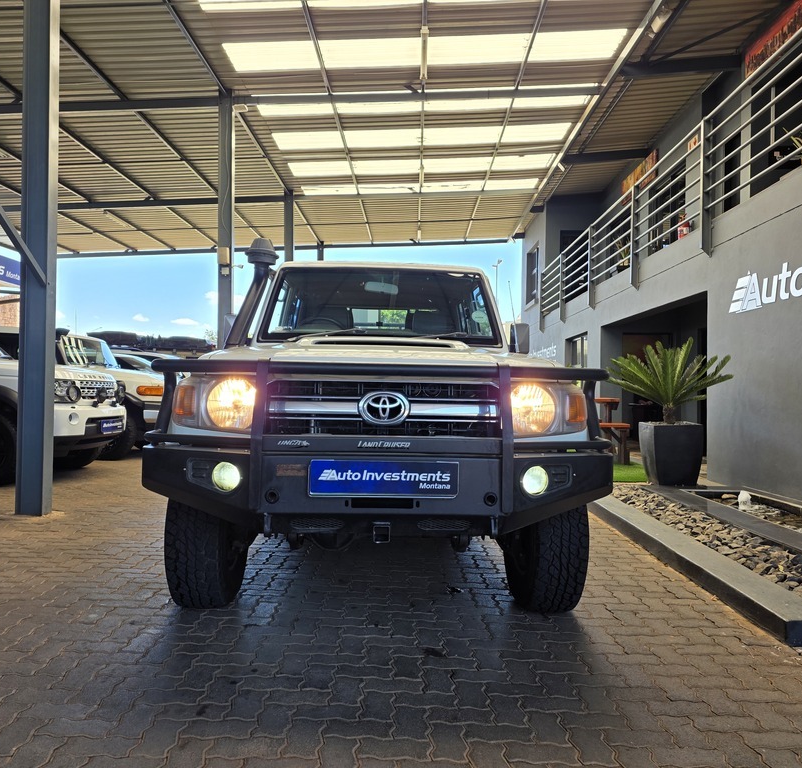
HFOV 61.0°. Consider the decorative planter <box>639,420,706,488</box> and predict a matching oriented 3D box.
[{"bbox_3d":[2.835,0.751,7.150,0.530,0.640,0.510,1,-1,1],"label":"decorative planter"}]

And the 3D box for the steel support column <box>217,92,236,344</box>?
[{"bbox_3d":[-2.937,-1.854,11.380,0.210,6.000,0.150,1,-1,1],"label":"steel support column"}]

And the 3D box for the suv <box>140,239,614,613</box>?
[{"bbox_3d":[-0.145,0.106,5.030,1.900,2.020,5.350,1,-1,-2],"label":"suv"}]

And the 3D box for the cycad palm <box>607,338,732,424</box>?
[{"bbox_3d":[2.827,-0.026,7.150,1.300,0.910,1.250,1,-1,1],"label":"cycad palm"}]

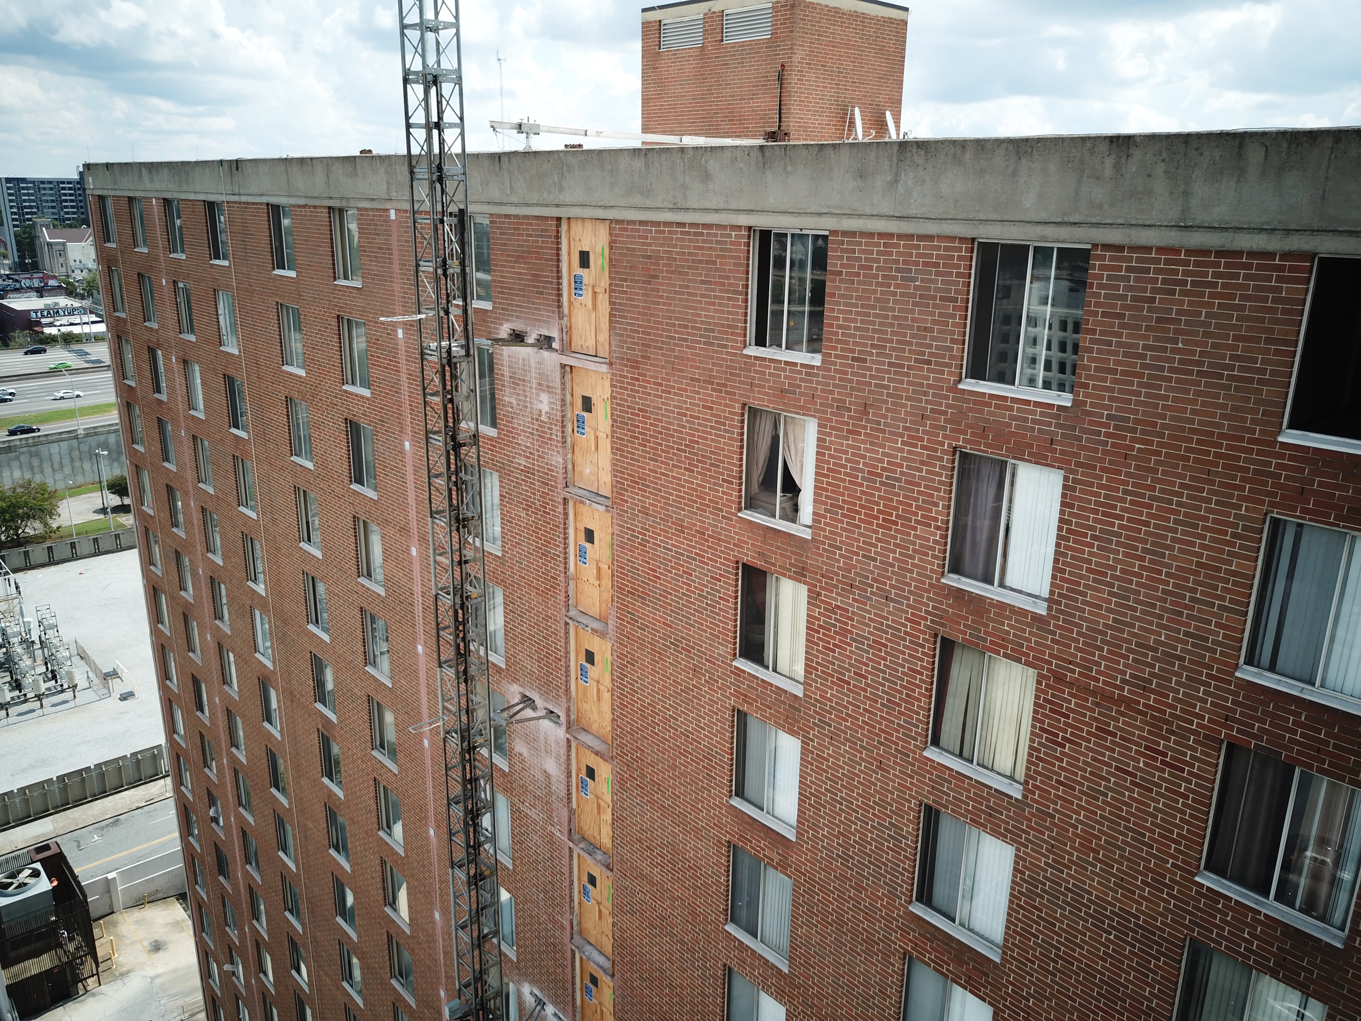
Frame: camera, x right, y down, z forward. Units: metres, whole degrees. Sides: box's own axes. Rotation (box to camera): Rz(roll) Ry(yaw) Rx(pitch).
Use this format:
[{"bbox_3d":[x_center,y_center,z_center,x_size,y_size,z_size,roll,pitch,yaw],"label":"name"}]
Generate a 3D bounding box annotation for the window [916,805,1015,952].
[{"bbox_3d":[3.944,5.096,14.326,0.120,1.683,1.437,-14,23,-41],"label":"window"}]

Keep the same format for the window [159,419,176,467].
[{"bbox_3d":[-18.717,-2.484,37.490,0.120,1.683,1.437,-14,23,-41],"label":"window"}]

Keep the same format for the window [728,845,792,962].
[{"bbox_3d":[1.399,6.734,17.657,0.100,1.690,1.460,-15,23,-41],"label":"window"}]

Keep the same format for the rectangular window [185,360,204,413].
[{"bbox_3d":[-16.142,-4.111,34.139,0.120,1.683,1.437,-14,23,-41],"label":"rectangular window"}]

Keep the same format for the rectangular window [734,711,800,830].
[{"bbox_3d":[1.469,4.365,17.245,0.120,1.741,1.506,-14,23,-41],"label":"rectangular window"}]

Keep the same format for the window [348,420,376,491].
[{"bbox_3d":[-7.939,-1.367,25.753,0.120,1.683,1.437,-14,23,-41],"label":"window"}]

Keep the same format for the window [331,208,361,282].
[{"bbox_3d":[-7.848,-6.300,24.228,0.120,1.652,1.437,-14,23,-41],"label":"window"}]

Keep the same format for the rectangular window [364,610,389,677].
[{"bbox_3d":[-8.039,3.568,27.283,0.100,1.690,1.460,-15,23,-41],"label":"rectangular window"}]

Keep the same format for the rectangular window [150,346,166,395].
[{"bbox_3d":[-19.053,-5.051,37.441,0.120,1.741,1.506,-14,23,-41],"label":"rectangular window"}]

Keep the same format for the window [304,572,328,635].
[{"bbox_3d":[-10.745,2.812,30.434,0.120,1.741,1.506,-14,23,-41],"label":"window"}]

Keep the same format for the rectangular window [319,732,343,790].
[{"bbox_3d":[-10.633,7.688,31.382,0.120,1.684,1.437,-14,23,-41],"label":"rectangular window"}]

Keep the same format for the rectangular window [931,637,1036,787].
[{"bbox_3d":[4.069,2.690,13.814,0.130,1.758,1.500,-15,23,-41],"label":"rectangular window"}]

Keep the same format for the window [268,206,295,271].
[{"bbox_3d":[-10.570,-7.258,27.264,0.130,1.733,1.500,-15,23,-41],"label":"window"}]

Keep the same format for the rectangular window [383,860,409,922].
[{"bbox_3d":[-8.170,11.071,29.600,0.100,1.690,1.460,-15,23,-41],"label":"rectangular window"}]

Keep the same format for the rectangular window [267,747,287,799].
[{"bbox_3d":[-14.131,9.279,36.046,0.130,1.758,1.500,-15,23,-41],"label":"rectangular window"}]

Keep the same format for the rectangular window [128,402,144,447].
[{"bbox_3d":[-21.200,-3.314,40.028,0.120,1.683,1.437,-14,23,-41],"label":"rectangular window"}]

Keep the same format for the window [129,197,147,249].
[{"bbox_3d":[-18.581,-9.890,35.199,0.120,1.652,1.437,-14,23,-41],"label":"window"}]

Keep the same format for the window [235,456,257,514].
[{"bbox_3d":[-13.949,-0.801,32.968,0.120,1.741,1.506,-14,23,-41],"label":"window"}]

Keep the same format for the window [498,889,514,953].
[{"bbox_3d":[-4.478,9.976,25.473,0.130,1.758,1.500,-15,23,-41],"label":"window"}]

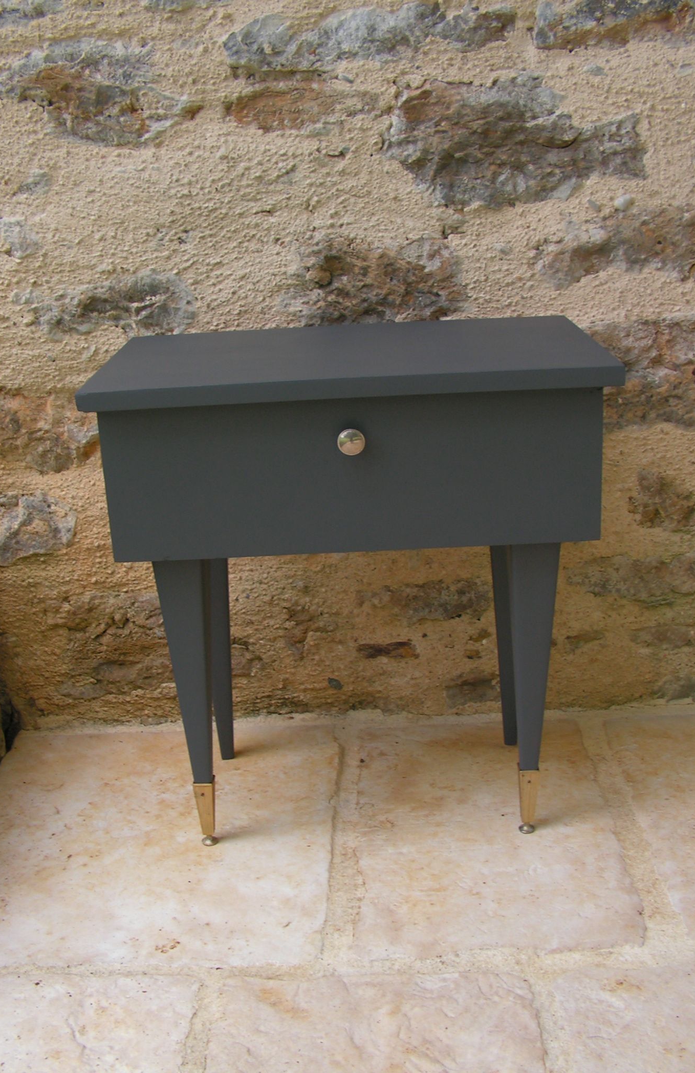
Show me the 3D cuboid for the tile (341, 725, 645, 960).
[{"bbox_3d":[0.151,0.328,1.269,0.282,0.020,0.440,-2,20,3],"label":"tile"}]

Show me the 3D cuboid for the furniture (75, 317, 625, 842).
[{"bbox_3d":[0.014,0.058,1.233,0.500,0.525,0.314,-3,20,1],"label":"furniture"}]

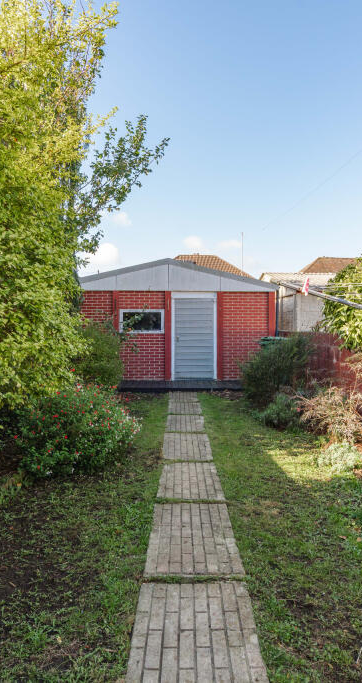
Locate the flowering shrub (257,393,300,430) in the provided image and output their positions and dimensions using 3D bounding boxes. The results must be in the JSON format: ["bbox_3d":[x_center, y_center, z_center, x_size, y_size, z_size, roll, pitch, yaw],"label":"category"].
[{"bbox_3d":[1.350,0.964,6.330,0.570,0.480,0.520,0,2,0],"label":"flowering shrub"}]

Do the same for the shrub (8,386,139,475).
[{"bbox_3d":[-1.110,0.862,4.780,1.270,0.800,1.150,0,2,0],"label":"shrub"}]

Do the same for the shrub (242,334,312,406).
[{"bbox_3d":[1.740,0.507,8.250,1.310,1.250,1.200,0,2,0],"label":"shrub"}]

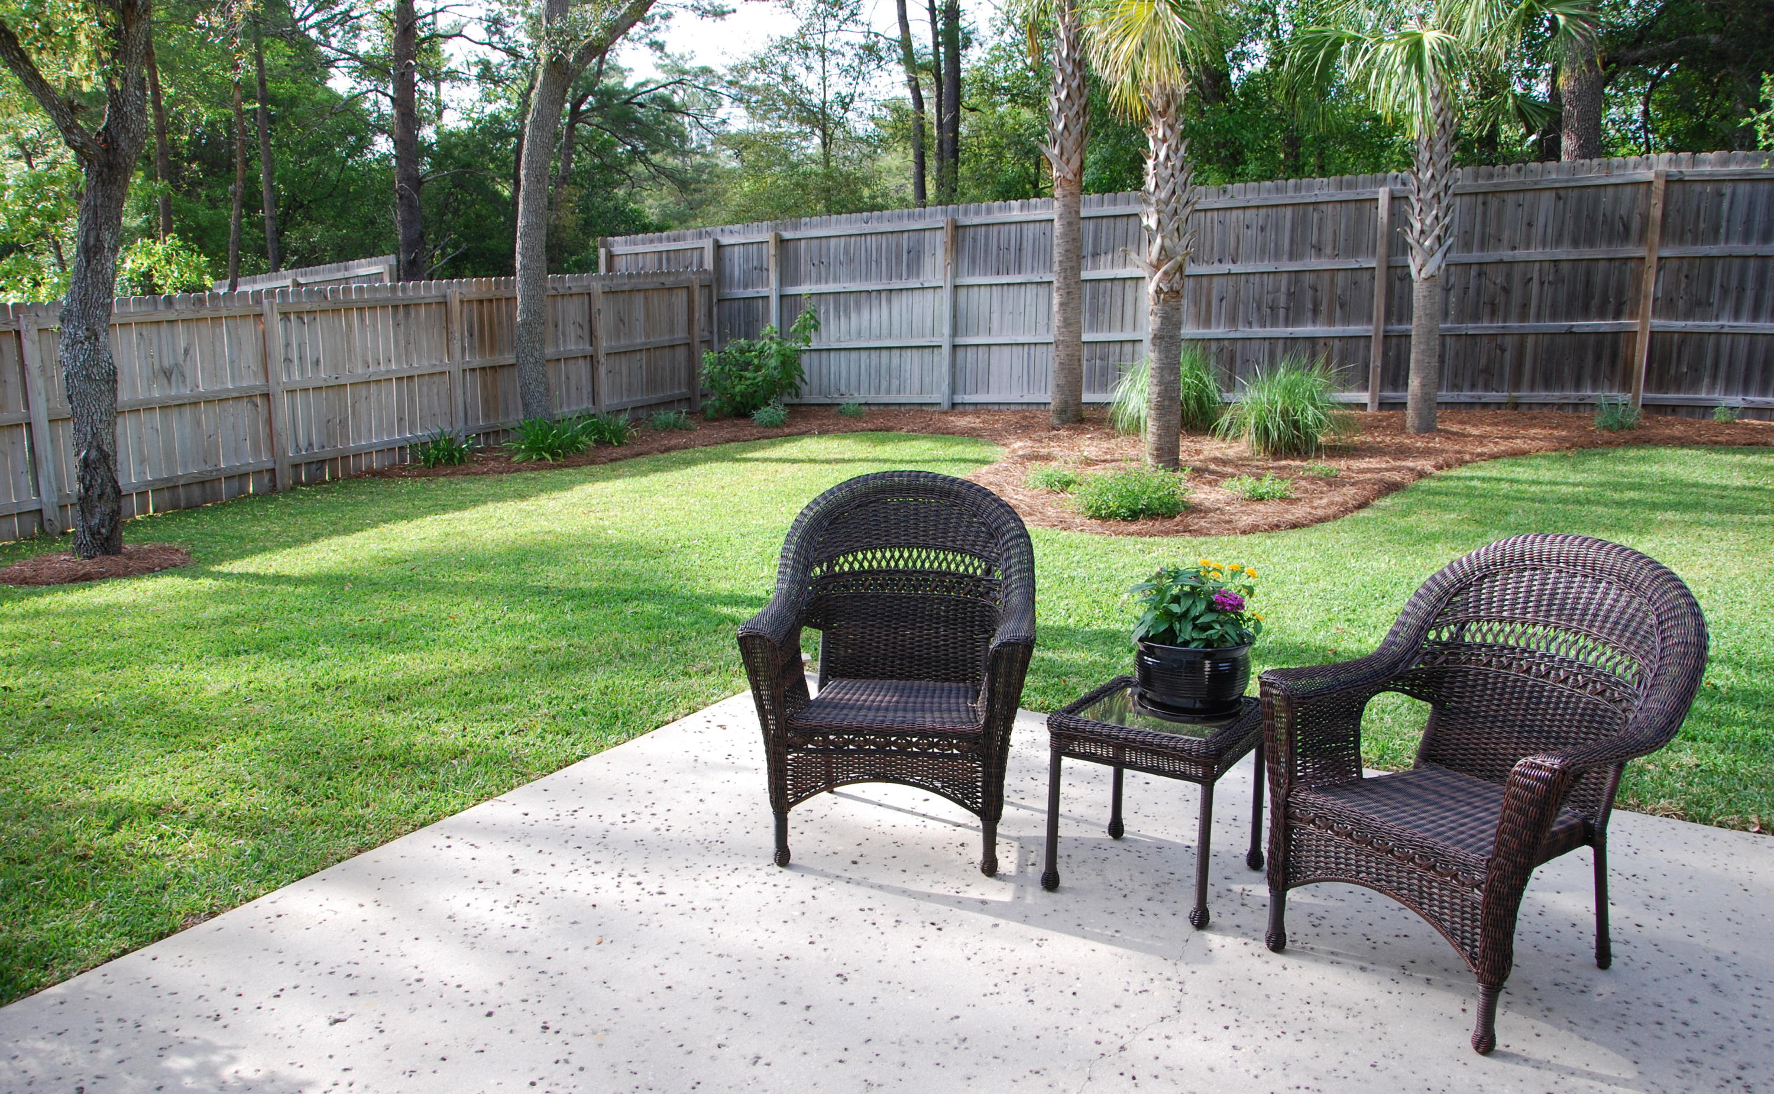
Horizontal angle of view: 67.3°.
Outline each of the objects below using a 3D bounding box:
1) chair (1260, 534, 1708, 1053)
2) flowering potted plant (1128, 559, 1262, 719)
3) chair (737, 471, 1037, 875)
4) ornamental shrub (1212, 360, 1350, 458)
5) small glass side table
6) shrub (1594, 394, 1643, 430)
[{"bbox_3d":[1.299,0.450,2.902,0.718,0.946,0.746,-6,12,-32],"label":"chair"},{"bbox_3d":[0.771,0.225,3.330,0.333,0.375,0.323,0,10,0],"label":"flowering potted plant"},{"bbox_3d":[0.024,0.304,3.641,0.746,0.946,0.718,1,11,5],"label":"chair"},{"bbox_3d":[3.339,-1.177,11.200,1.177,0.788,1.177,0,10,0],"label":"ornamental shrub"},{"bbox_3d":[0.679,0.625,3.328,0.428,0.444,0.428,7,13,33],"label":"small glass side table"},{"bbox_3d":[6.421,-1.186,11.700,0.414,0.317,0.414,0,10,0],"label":"shrub"}]

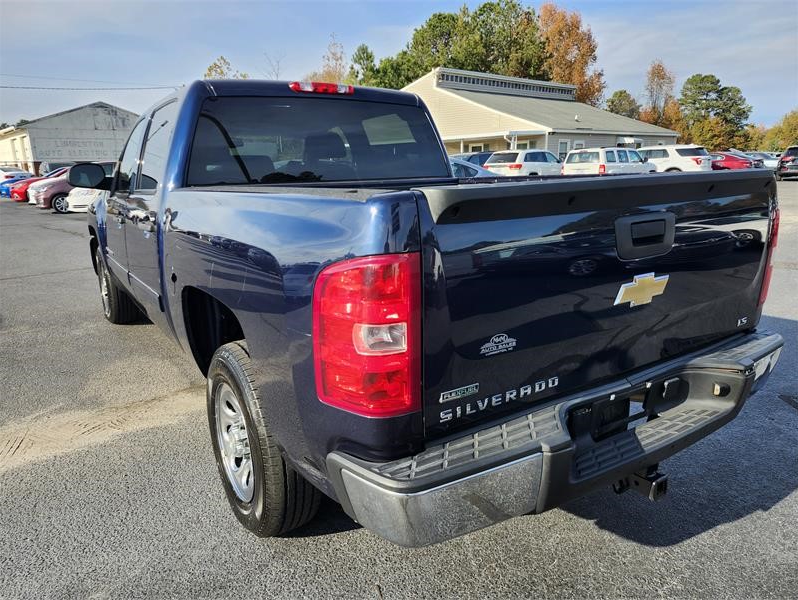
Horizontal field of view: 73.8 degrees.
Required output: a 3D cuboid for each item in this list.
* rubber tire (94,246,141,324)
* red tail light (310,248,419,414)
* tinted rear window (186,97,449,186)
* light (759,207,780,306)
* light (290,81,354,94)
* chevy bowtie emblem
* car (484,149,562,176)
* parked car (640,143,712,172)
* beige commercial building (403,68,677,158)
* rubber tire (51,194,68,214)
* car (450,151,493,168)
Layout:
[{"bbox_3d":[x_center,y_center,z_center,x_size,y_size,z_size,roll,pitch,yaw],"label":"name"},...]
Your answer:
[{"bbox_3d":[-2.594,-0.132,4.888,0.250,0.775,0.775,-11,17,-34],"label":"rubber tire"},{"bbox_3d":[-0.070,0.078,1.231,0.175,0.380,0.195,-11,17,-34],"label":"red tail light"},{"bbox_3d":[-0.379,-0.906,3.054,1.660,0.460,0.060,-10,1,-32],"label":"tinted rear window"},{"bbox_3d":[1.400,-0.172,2.118,0.175,0.380,0.195,-11,17,-34],"label":"light"},{"bbox_3d":[-0.456,-1.226,3.089,0.410,0.065,0.080,-10,17,-32],"label":"light"},{"bbox_3d":[0.721,-0.030,1.572,0.270,0.095,0.020,-10,17,-32],"label":"chevy bowtie emblem"},{"bbox_3d":[5.732,-5.601,23.099,1.940,1.760,4.800,13,19,42],"label":"car"},{"bbox_3d":[11.570,-6.180,24.618,5.000,1.780,2.000,11,18,40],"label":"parked car"},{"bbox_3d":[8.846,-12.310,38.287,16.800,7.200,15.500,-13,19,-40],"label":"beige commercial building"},{"bbox_3d":[-11.192,-3.189,17.585,0.210,0.650,0.650,8,16,30],"label":"rubber tire"},{"bbox_3d":[4.201,-5.969,25.089,1.870,1.700,4.650,13,20,42],"label":"car"}]

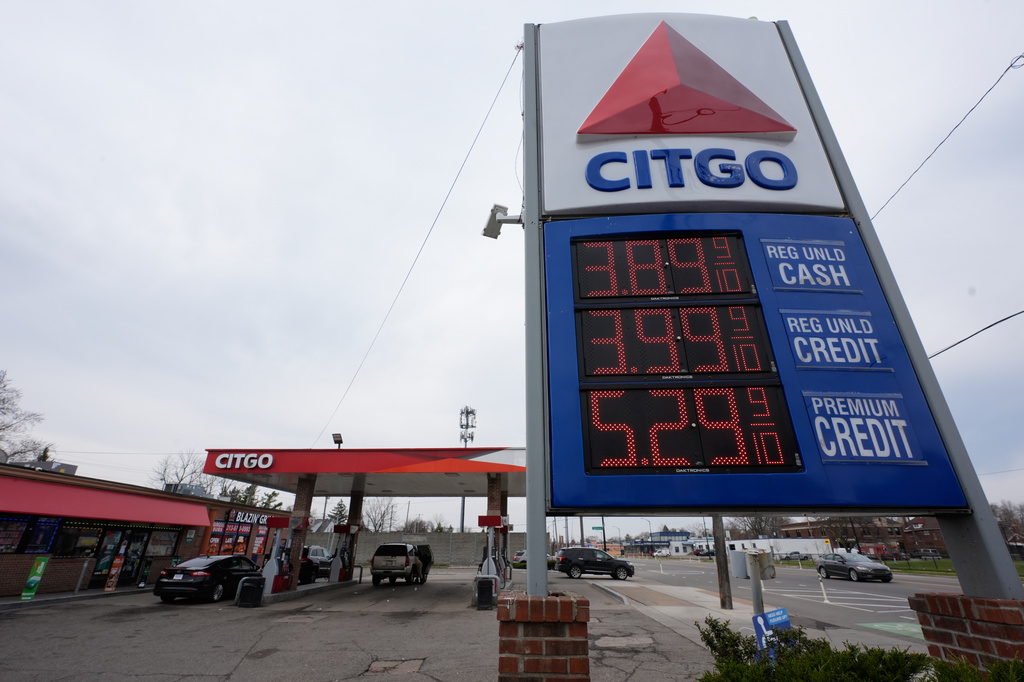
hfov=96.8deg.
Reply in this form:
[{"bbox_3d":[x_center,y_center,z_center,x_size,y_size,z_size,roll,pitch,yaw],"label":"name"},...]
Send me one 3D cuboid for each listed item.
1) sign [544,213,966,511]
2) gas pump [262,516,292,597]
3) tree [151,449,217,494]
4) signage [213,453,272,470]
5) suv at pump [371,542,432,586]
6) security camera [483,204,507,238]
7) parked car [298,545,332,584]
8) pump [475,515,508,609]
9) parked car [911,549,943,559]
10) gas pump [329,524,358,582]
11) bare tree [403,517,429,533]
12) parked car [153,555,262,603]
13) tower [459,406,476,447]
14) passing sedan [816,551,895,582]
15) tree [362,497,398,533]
[{"bbox_3d":[1.310,0.058,2.884,2.160,1.930,0.250,0,-25,0],"label":"sign"},{"bbox_3d":[-9.330,8.582,18.287,0.780,2.620,1.200,0,-25,1],"label":"gas pump"},{"bbox_3d":[-34.894,16.980,47.143,6.000,11.600,6.000,17,-29,-31],"label":"tree"},{"bbox_3d":[-11.170,5.047,18.975,2.450,0.620,0.170,0,-25,1],"label":"signage"},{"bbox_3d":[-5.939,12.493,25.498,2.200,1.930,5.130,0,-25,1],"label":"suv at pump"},{"bbox_3d":[-0.119,-0.859,3.283,0.105,0.085,0.245,9,-38,-17],"label":"security camera"},{"bbox_3d":[-11.820,12.957,26.402,1.950,1.800,4.900,0,-25,1],"label":"parked car"},{"bbox_3d":[-0.865,8.251,17.556,0.950,2.750,1.200,0,-25,1],"label":"pump"},{"bbox_3d":[72.500,37.604,80.117,5.200,1.850,1.950,4,-25,-9],"label":"parked car"},{"bbox_3d":[-9.220,11.604,24.822,0.780,2.620,1.200,0,-25,1],"label":"gas pump"},{"bbox_3d":[-17.698,35.832,82.540,5.000,7.200,5.000,5,-25,-10],"label":"bare tree"},{"bbox_3d":[-10.999,8.911,17.281,1.860,1.470,4.870,0,-25,0],"label":"parked car"},{"bbox_3d":[-9.900,28.663,94.675,3.600,30.200,3.600,0,-25,0],"label":"tower"},{"bbox_3d":[20.150,13.397,27.025,1.870,1.480,4.870,0,-25,1],"label":"passing sedan"},{"bbox_3d":[-21.765,29.986,74.215,6.800,10.800,6.800,7,-26,-14],"label":"tree"}]

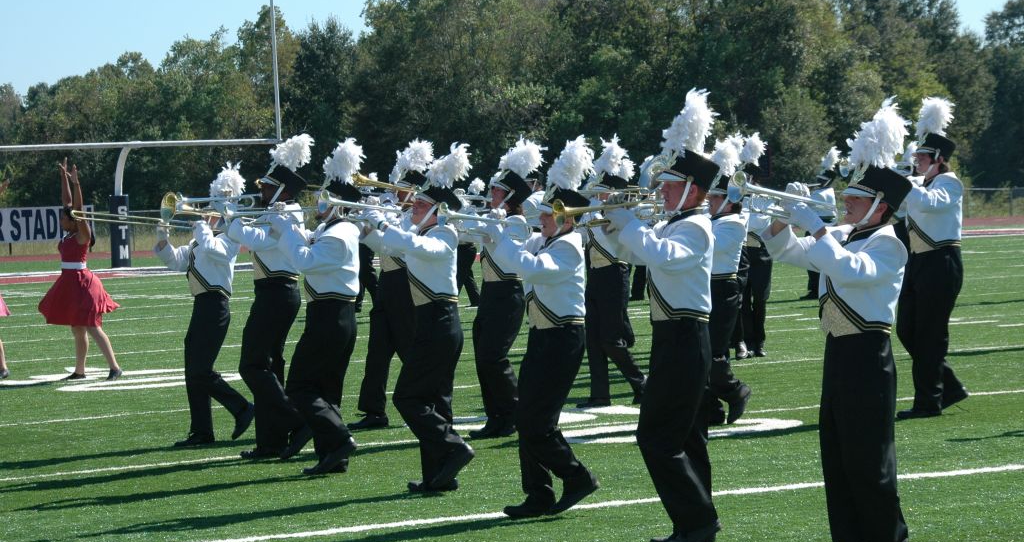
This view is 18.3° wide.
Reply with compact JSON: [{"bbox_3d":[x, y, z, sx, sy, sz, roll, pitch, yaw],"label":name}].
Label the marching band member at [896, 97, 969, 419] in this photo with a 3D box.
[{"bbox_3d":[2.769,-0.087,21.200,0.570,2.100,0.520,-4,2,-25],"label":"marching band member"}]

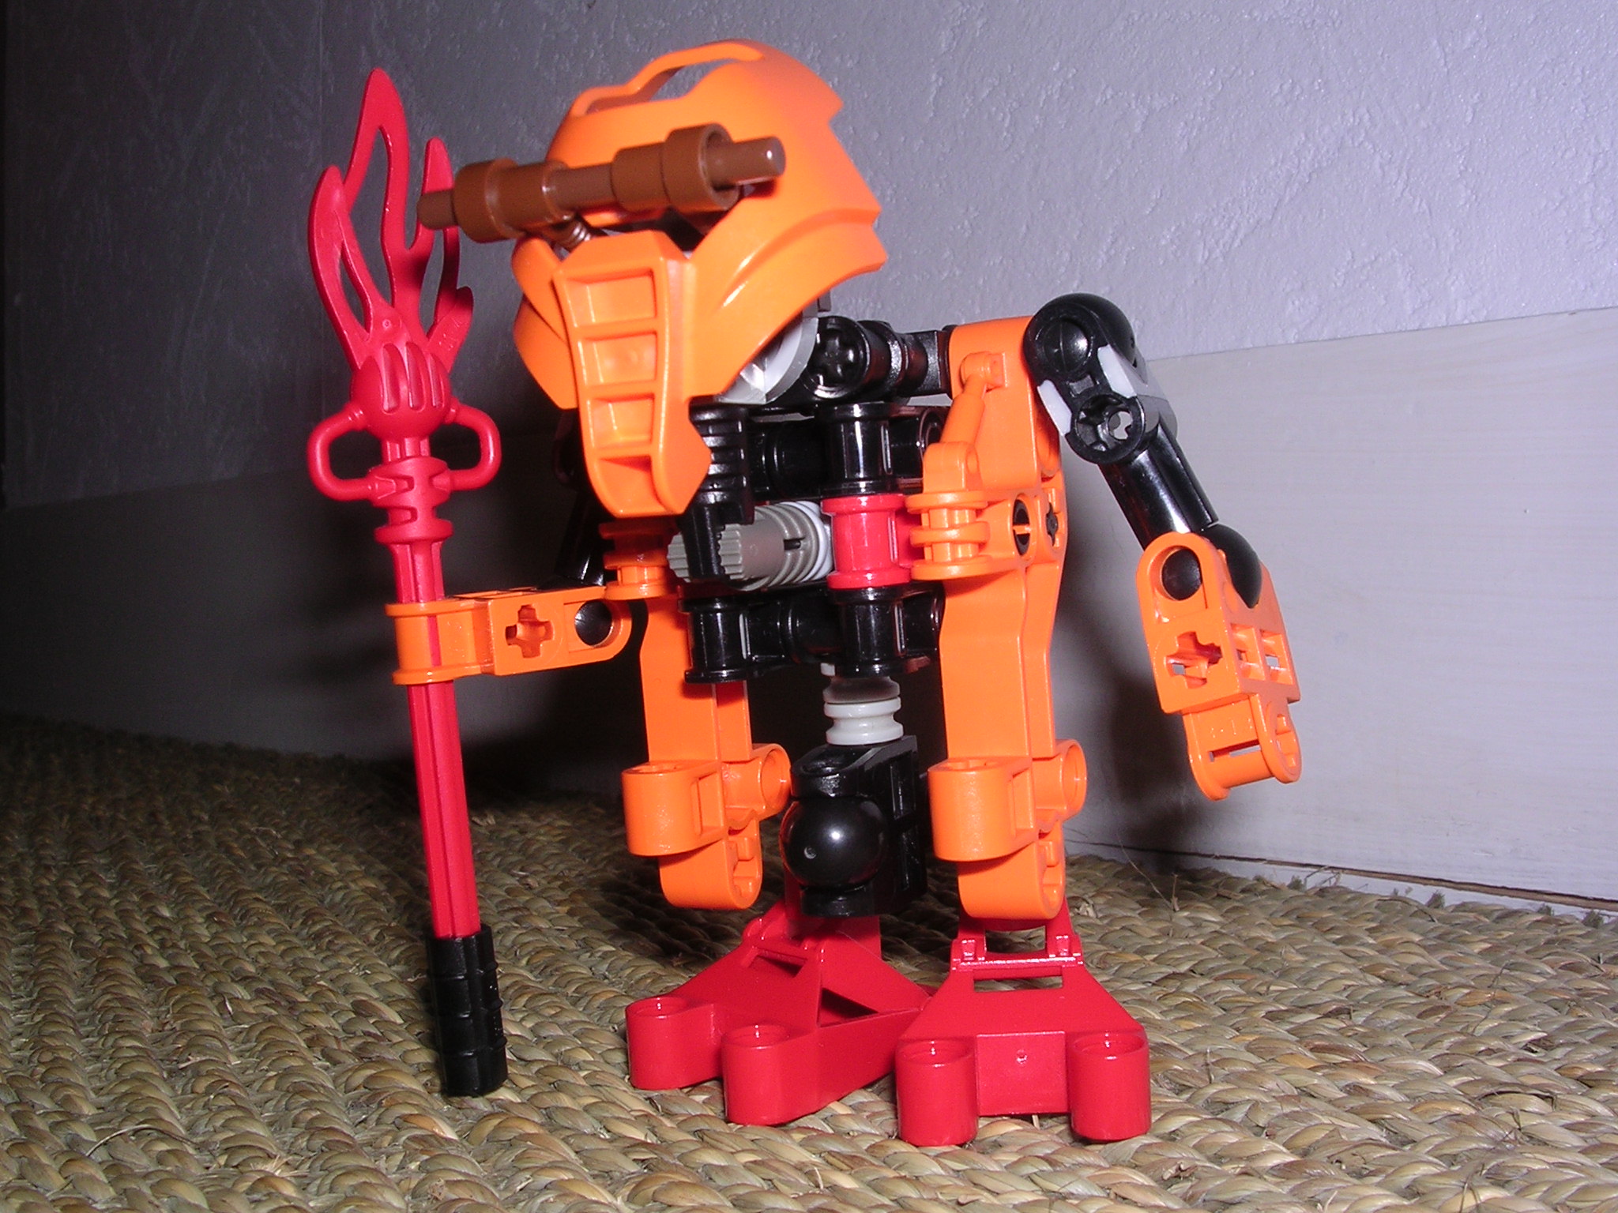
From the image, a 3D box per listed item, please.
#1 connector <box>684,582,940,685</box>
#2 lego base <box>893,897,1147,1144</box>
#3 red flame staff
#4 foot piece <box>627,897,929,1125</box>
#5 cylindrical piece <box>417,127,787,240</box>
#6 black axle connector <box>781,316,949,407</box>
[{"bbox_3d":[0.001,0.002,0.167,0.024,0.008,0.016,-3,3,27],"label":"connector"},{"bbox_3d":[0.021,0.037,0.178,0.024,0.022,0.036,-1,1,5],"label":"lego base"},{"bbox_3d":[-0.040,-0.003,0.183,0.021,0.107,0.009,-7,2,-18],"label":"red flame staff"},{"bbox_3d":[0.002,0.037,0.185,0.036,0.022,0.024,-2,2,-41],"label":"foot piece"},{"bbox_3d":[-0.019,-0.036,0.150,0.039,0.007,0.007,0,5,31],"label":"cylindrical piece"},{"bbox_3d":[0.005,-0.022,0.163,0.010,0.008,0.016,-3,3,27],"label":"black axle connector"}]

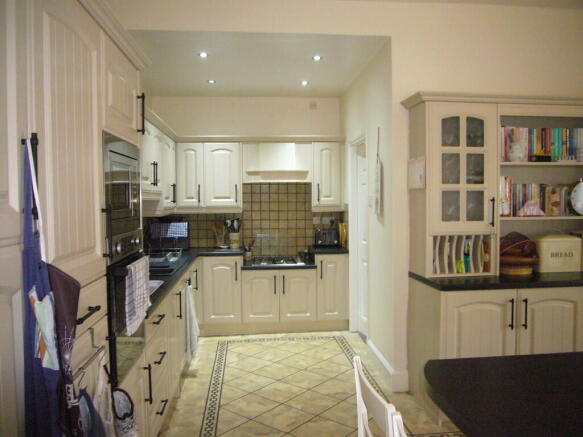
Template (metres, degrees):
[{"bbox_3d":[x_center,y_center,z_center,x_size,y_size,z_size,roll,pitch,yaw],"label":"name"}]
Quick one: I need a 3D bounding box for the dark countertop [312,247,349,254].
[{"bbox_3d":[0.404,0.348,5.356,0.375,0.040,0.600,-1,3,-6],"label":"dark countertop"}]

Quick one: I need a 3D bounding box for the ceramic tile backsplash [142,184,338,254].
[{"bbox_3d":[-0.506,0.013,5.553,2.200,0.840,0.030,-1,2,-5],"label":"ceramic tile backsplash"}]

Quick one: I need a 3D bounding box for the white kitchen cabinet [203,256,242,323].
[{"bbox_3d":[-0.754,0.750,5.259,0.402,0.715,0.550,-1,2,-5],"label":"white kitchen cabinet"}]

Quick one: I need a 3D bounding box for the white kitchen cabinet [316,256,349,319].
[{"bbox_3d":[0.421,0.743,5.370,0.345,0.715,0.550,-1,2,-5],"label":"white kitchen cabinet"}]

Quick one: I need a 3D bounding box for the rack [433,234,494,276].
[{"bbox_3d":[1.159,0.245,3.374,0.445,0.285,0.310,-1,3,-6],"label":"rack"}]

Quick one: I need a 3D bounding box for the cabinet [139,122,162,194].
[{"bbox_3d":[-1.308,-0.483,3.883,0.320,0.570,0.920,-1,3,-6],"label":"cabinet"}]

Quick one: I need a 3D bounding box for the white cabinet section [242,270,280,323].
[{"bbox_3d":[-0.350,0.826,5.344,0.402,0.571,0.570,-1,2,-5],"label":"white cabinet section"}]

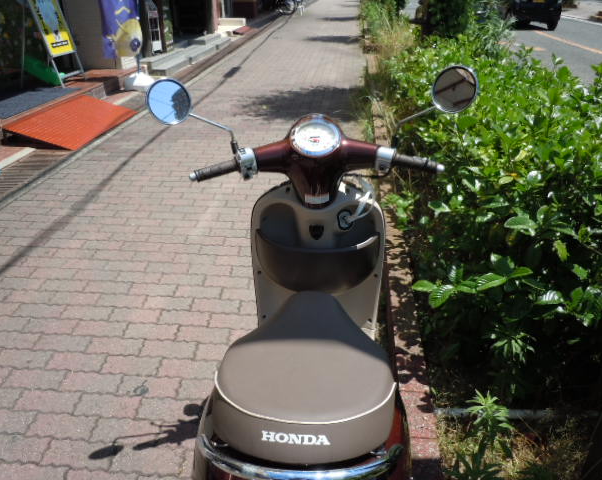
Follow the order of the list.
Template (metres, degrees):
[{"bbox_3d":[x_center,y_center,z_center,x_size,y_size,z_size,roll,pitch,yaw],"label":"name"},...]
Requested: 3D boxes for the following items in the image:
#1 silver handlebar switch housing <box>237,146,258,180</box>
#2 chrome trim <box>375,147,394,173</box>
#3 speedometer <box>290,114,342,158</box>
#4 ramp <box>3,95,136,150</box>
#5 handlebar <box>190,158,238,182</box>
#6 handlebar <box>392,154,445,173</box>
[{"bbox_3d":[-0.141,-0.201,1.360,0.046,0.075,0.055,-13,29,-6],"label":"silver handlebar switch housing"},{"bbox_3d":[0.218,-0.211,1.357,0.043,0.058,0.050,9,28,8],"label":"chrome trim"},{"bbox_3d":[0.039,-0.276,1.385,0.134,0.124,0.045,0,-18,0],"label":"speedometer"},{"bbox_3d":[-2.162,-1.163,5.021,0.665,0.176,1.370,3,27,6],"label":"ramp"},{"bbox_3d":[-0.228,-0.181,1.345,0.122,0.034,0.034,-19,31,-11],"label":"handlebar"},{"bbox_3d":[0.305,-0.199,1.339,0.128,0.034,0.034,16,30,12],"label":"handlebar"}]

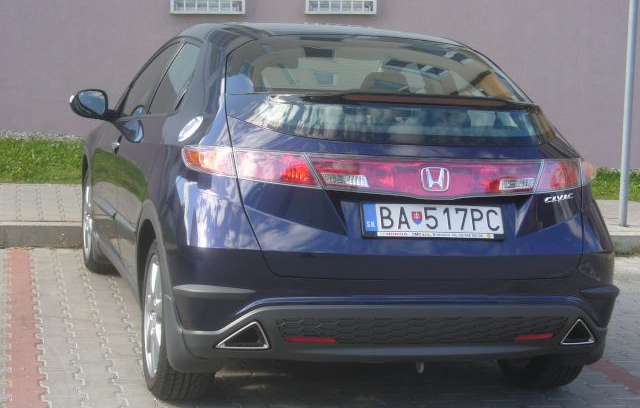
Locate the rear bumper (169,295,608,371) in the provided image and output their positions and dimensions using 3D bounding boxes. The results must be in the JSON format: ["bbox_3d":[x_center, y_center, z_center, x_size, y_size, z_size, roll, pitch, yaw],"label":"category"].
[{"bbox_3d":[0.334,0.458,4.604,1.700,0.310,0.400,1,7,-16],"label":"rear bumper"}]

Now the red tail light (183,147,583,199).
[{"bbox_3d":[0.336,-0.114,4.598,1.560,0.170,0.400,1,7,-16],"label":"red tail light"}]

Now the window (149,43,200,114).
[{"bbox_3d":[-0.591,-0.523,5.411,0.100,0.370,0.820,22,1,-18],"label":"window"}]

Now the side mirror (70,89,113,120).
[{"bbox_3d":[-1.181,-0.506,6.599,0.230,0.170,0.130,1,7,-16],"label":"side mirror"}]

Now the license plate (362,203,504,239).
[{"bbox_3d":[0.400,0.061,4.473,0.525,0.120,0.030,1,-21,-16],"label":"license plate"}]

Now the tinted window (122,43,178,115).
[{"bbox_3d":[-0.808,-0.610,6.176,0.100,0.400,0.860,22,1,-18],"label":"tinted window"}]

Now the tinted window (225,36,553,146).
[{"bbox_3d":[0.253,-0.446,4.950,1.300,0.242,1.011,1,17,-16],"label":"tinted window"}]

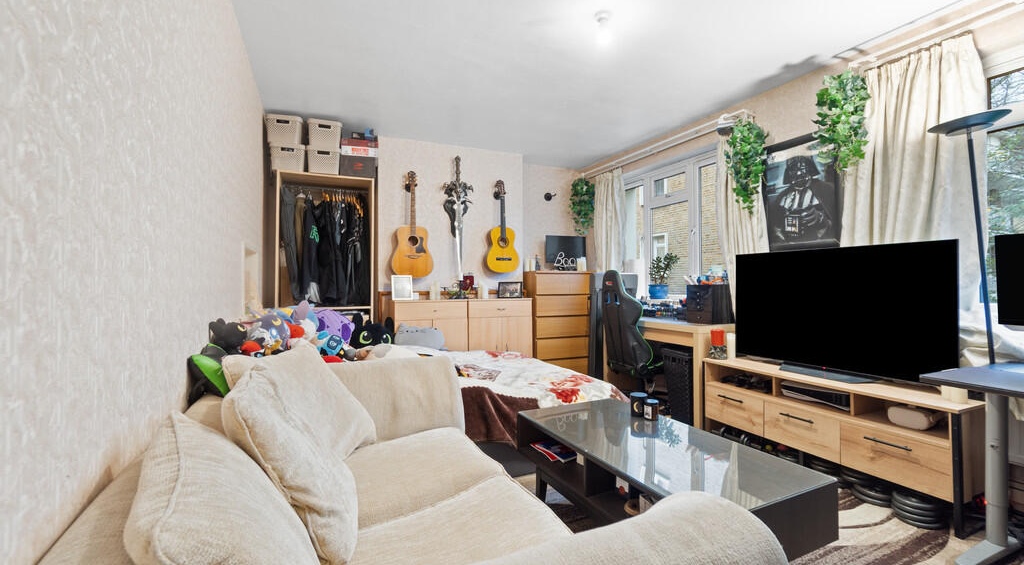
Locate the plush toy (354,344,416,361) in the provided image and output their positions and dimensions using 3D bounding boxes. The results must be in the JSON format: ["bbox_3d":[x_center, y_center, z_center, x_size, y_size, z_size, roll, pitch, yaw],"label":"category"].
[{"bbox_3d":[-0.800,0.460,2.750,0.380,0.180,0.220,0,0,-6],"label":"plush toy"}]

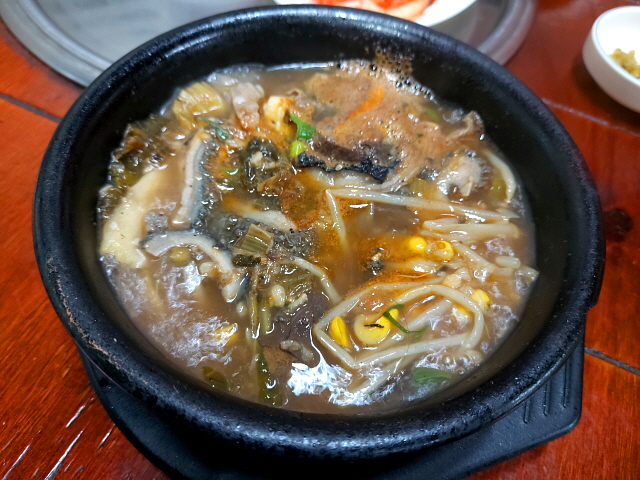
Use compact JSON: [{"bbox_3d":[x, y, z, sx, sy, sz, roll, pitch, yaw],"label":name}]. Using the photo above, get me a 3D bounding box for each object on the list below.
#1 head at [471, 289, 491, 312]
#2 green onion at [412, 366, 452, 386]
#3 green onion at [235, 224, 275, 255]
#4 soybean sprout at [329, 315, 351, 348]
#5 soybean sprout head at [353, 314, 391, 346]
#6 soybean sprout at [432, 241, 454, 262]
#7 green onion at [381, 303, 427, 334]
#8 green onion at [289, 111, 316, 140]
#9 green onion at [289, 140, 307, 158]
[{"bbox_3d":[0.052,0.020,0.150,0.005,0.005,0.007,-18,60,-17],"label":"head"},{"bbox_3d":[0.032,0.040,0.134,0.012,0.004,0.005,6,55,-2],"label":"green onion"},{"bbox_3d":[-0.022,0.000,0.153,0.011,0.006,0.009,21,56,9],"label":"green onion"},{"bbox_3d":[0.006,0.028,0.139,0.005,0.005,0.009,-13,58,-14],"label":"soybean sprout"},{"bbox_3d":[0.016,0.028,0.141,0.011,0.006,0.009,1,56,-5],"label":"soybean sprout head"},{"bbox_3d":[0.042,0.004,0.159,0.005,0.005,0.007,-30,64,-23],"label":"soybean sprout"},{"bbox_3d":[0.026,0.025,0.143,0.014,0.004,0.006,28,58,13],"label":"green onion"},{"bbox_3d":[-0.007,-0.046,0.186,0.008,0.006,0.013,-21,60,-19],"label":"green onion"},{"bbox_3d":[-0.009,-0.035,0.179,0.006,0.006,0.006,6,56,-2],"label":"green onion"}]

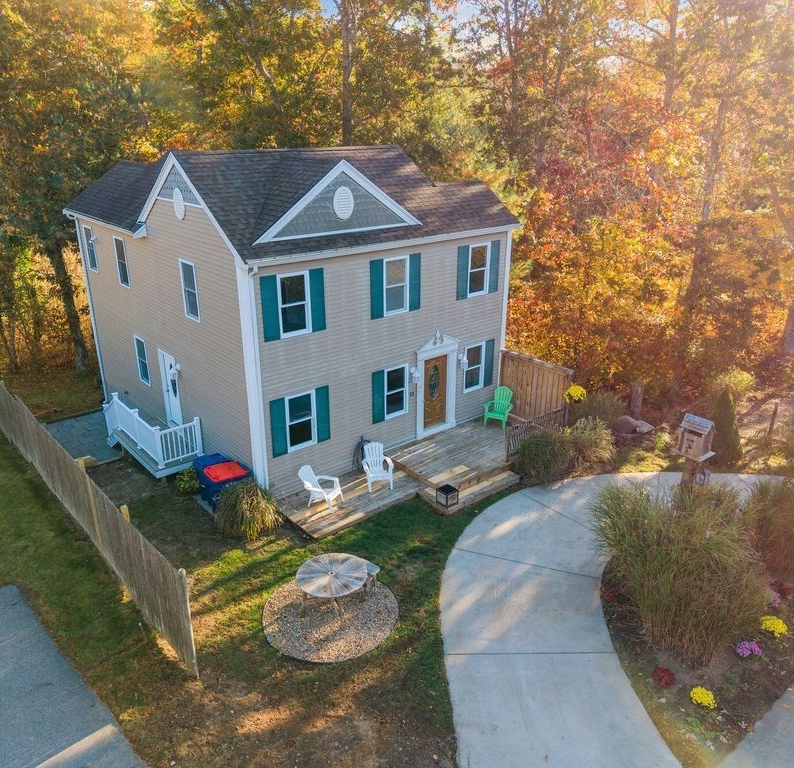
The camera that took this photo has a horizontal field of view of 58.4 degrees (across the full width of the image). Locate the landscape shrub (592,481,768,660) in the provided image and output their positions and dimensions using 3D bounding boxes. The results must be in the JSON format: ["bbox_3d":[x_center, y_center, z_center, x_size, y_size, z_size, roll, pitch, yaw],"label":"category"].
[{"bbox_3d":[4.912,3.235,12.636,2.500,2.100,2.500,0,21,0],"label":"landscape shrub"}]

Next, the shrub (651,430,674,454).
[{"bbox_3d":[7.224,1.576,19.300,0.560,0.600,0.560,-17,27,-37],"label":"shrub"}]

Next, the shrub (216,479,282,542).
[{"bbox_3d":[-3.279,2.698,15.648,1.420,1.220,1.420,0,21,0],"label":"shrub"}]

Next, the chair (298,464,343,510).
[{"bbox_3d":[-1.656,2.329,16.157,0.820,0.920,0.740,10,23,23],"label":"chair"}]

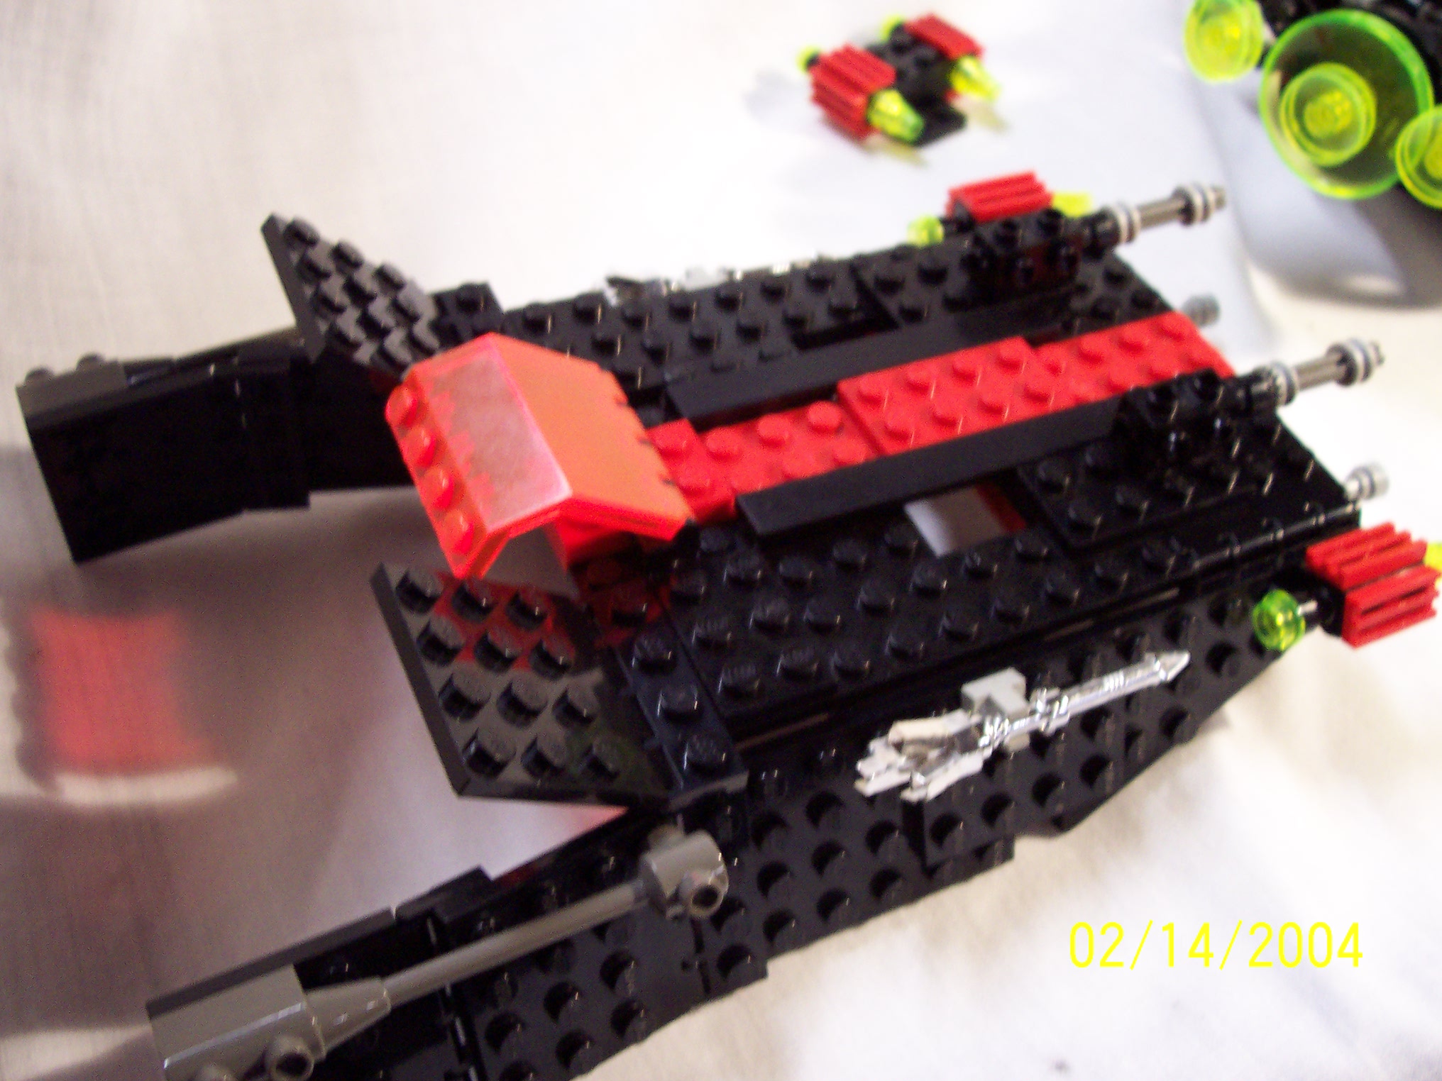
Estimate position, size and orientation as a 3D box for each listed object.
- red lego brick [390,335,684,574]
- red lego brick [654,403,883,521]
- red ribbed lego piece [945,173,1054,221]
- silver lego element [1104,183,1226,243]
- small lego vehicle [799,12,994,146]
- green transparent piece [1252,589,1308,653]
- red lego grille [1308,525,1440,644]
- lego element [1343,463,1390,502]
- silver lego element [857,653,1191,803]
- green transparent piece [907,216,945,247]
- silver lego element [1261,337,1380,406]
[{"bbox_3d":[-0.024,-0.012,0.195,0.032,0.013,0.032,-8,48,-28],"label":"red lego brick"},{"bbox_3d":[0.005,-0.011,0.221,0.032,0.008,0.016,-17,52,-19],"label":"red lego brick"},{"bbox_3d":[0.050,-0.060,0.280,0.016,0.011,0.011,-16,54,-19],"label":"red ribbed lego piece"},{"bbox_3d":[0.072,-0.052,0.249,0.025,0.006,0.006,-15,51,-20],"label":"silver lego element"},{"bbox_3d":[0.041,-0.101,0.343,0.040,0.014,0.031,-28,56,-29],"label":"small lego vehicle"},{"bbox_3d":[0.076,0.011,0.211,0.004,0.008,0.008,-15,51,-20],"label":"green transparent piece"},{"bbox_3d":[0.091,0.006,0.217,0.016,0.013,0.013,-15,30,-20],"label":"red lego grille"},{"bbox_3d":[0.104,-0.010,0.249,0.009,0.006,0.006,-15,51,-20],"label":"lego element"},{"bbox_3d":[0.039,0.023,0.197,0.049,0.012,0.007,-15,28,-20],"label":"silver lego element"},{"bbox_3d":[0.036,-0.054,0.268,0.004,0.007,0.007,-15,51,-20],"label":"green transparent piece"},{"bbox_3d":[0.088,-0.025,0.225,0.024,0.006,0.006,-15,51,-20],"label":"silver lego element"}]

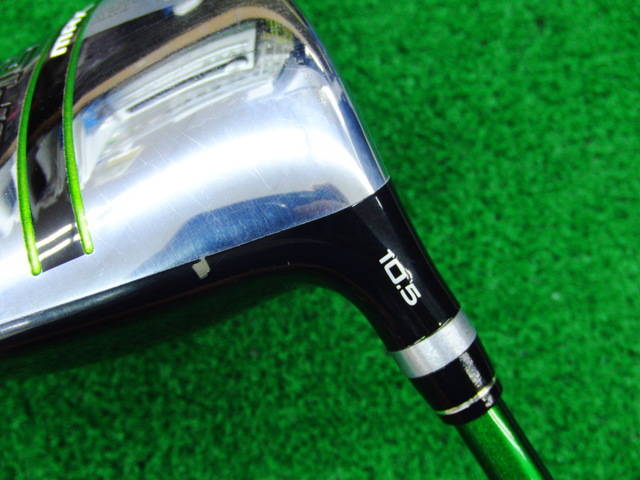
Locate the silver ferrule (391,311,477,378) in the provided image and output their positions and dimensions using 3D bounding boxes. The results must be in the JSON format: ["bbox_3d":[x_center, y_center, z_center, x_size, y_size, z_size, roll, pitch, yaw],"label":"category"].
[{"bbox_3d":[0.019,0.017,0.115,0.014,0.014,0.005,-33,94,0],"label":"silver ferrule"}]

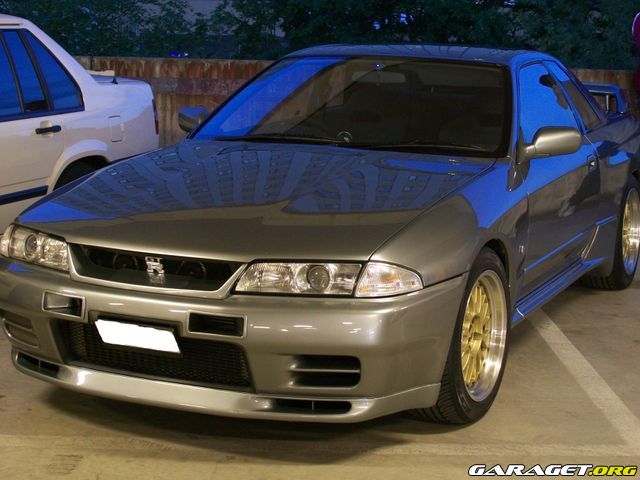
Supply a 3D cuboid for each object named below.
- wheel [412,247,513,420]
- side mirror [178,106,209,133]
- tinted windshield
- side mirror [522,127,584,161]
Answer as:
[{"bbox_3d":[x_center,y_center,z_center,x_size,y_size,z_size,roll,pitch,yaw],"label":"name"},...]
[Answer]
[{"bbox_3d":[0.468,0.330,4.527,0.250,0.630,0.630,6,11,27],"label":"wheel"},{"bbox_3d":[-0.545,-0.540,5.893,0.225,0.130,0.120,5,10,24],"label":"side mirror"},{"bbox_3d":[0.178,-0.573,5.511,1.400,0.130,0.720,5,43,24],"label":"tinted windshield"},{"bbox_3d":[0.937,-0.389,5.214,0.225,0.130,0.120,5,10,24],"label":"side mirror"}]

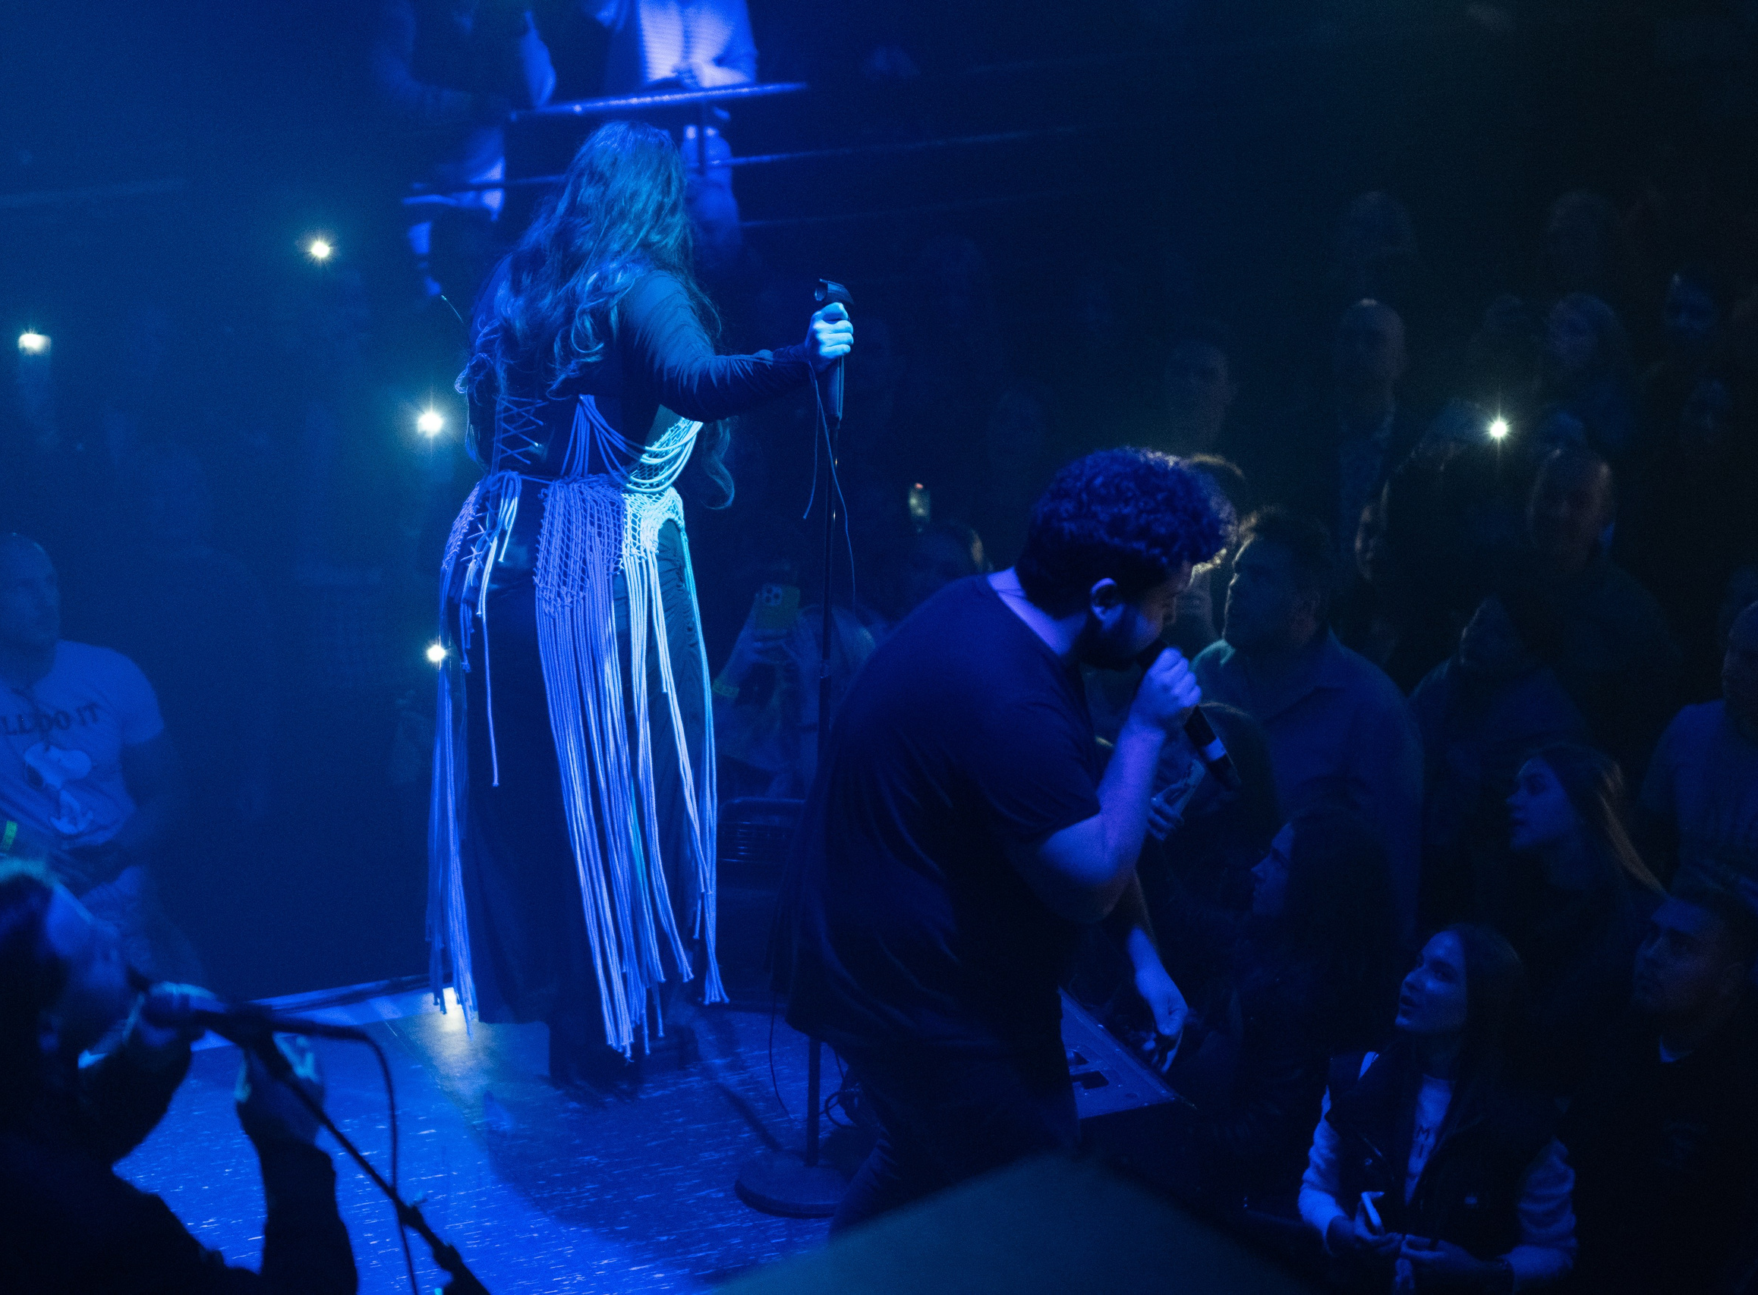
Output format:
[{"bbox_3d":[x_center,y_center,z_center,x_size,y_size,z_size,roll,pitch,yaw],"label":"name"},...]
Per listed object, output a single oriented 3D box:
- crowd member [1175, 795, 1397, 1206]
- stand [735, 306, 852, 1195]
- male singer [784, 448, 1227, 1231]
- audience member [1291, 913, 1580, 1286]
[{"bbox_3d":[0.758,1.065,8.383,0.400,1.660,0.460,1,19,-2],"label":"crowd member"},{"bbox_3d":[-0.101,0.173,7.544,0.255,1.614,0.255,1,18,0],"label":"stand"},{"bbox_3d":[0.155,0.456,6.798,0.700,1.561,0.560,-5,20,-19],"label":"male singer"},{"bbox_3d":[0.945,1.249,7.980,0.520,1.640,0.400,13,22,31],"label":"audience member"}]

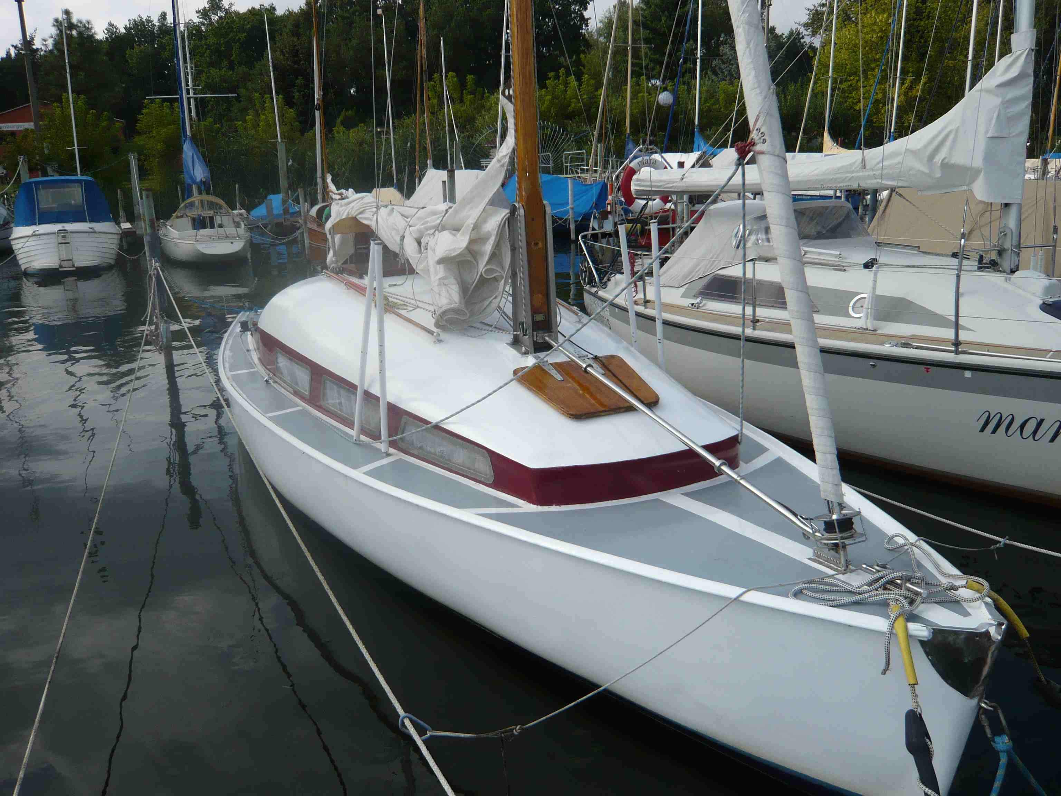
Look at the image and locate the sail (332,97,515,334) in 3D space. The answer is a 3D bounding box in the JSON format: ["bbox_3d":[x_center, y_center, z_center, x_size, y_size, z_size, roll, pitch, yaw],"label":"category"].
[{"bbox_3d":[-0.870,-1.257,5.859,0.520,1.280,2.650,-11,18,-32],"label":"sail"}]

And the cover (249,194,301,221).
[{"bbox_3d":[-9.147,-6.842,30.800,1.750,0.950,3.000,-6,16,-17],"label":"cover"}]

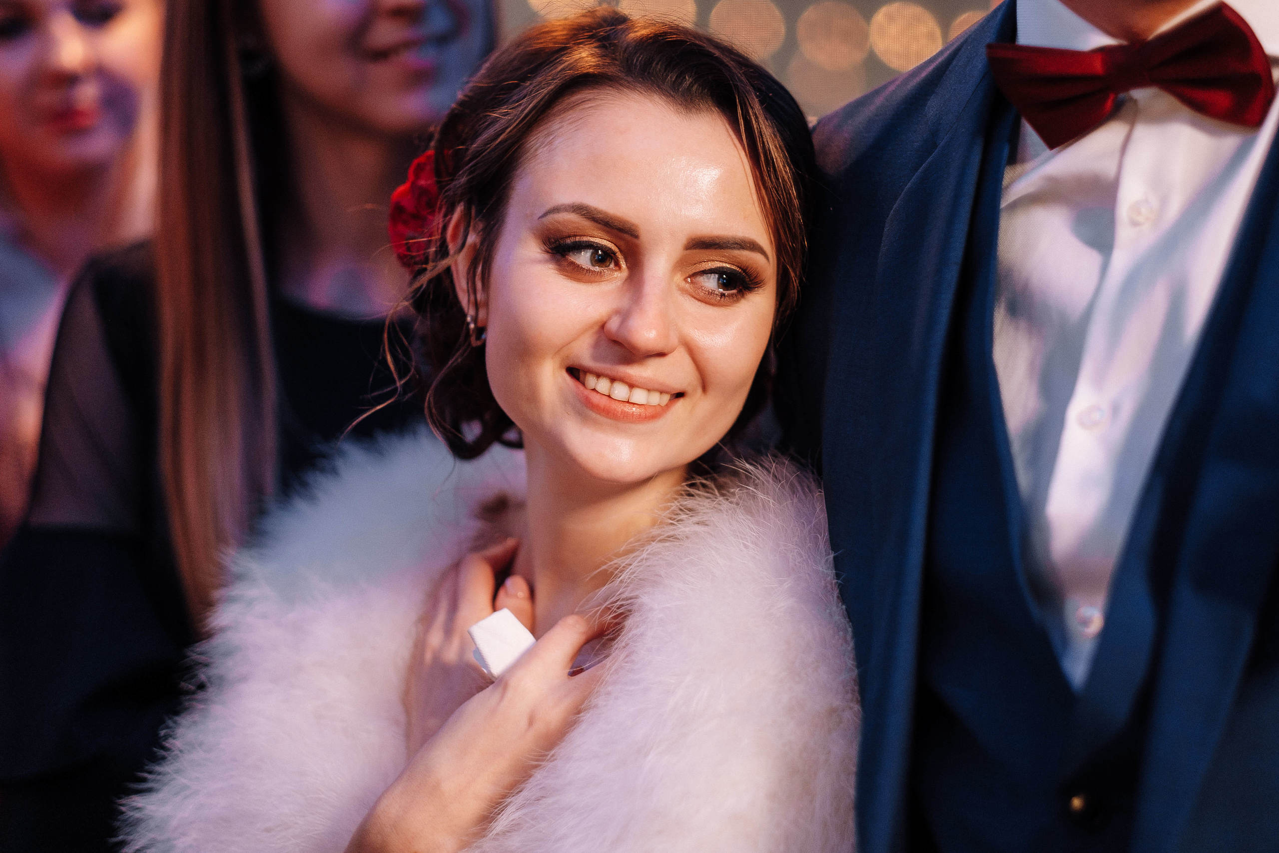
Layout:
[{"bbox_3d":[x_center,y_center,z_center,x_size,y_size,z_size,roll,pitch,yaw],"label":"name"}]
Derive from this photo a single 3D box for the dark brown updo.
[{"bbox_3d":[-0.012,-0.088,1.494,0.190,0.235,0.215,11,-1,-14],"label":"dark brown updo"}]

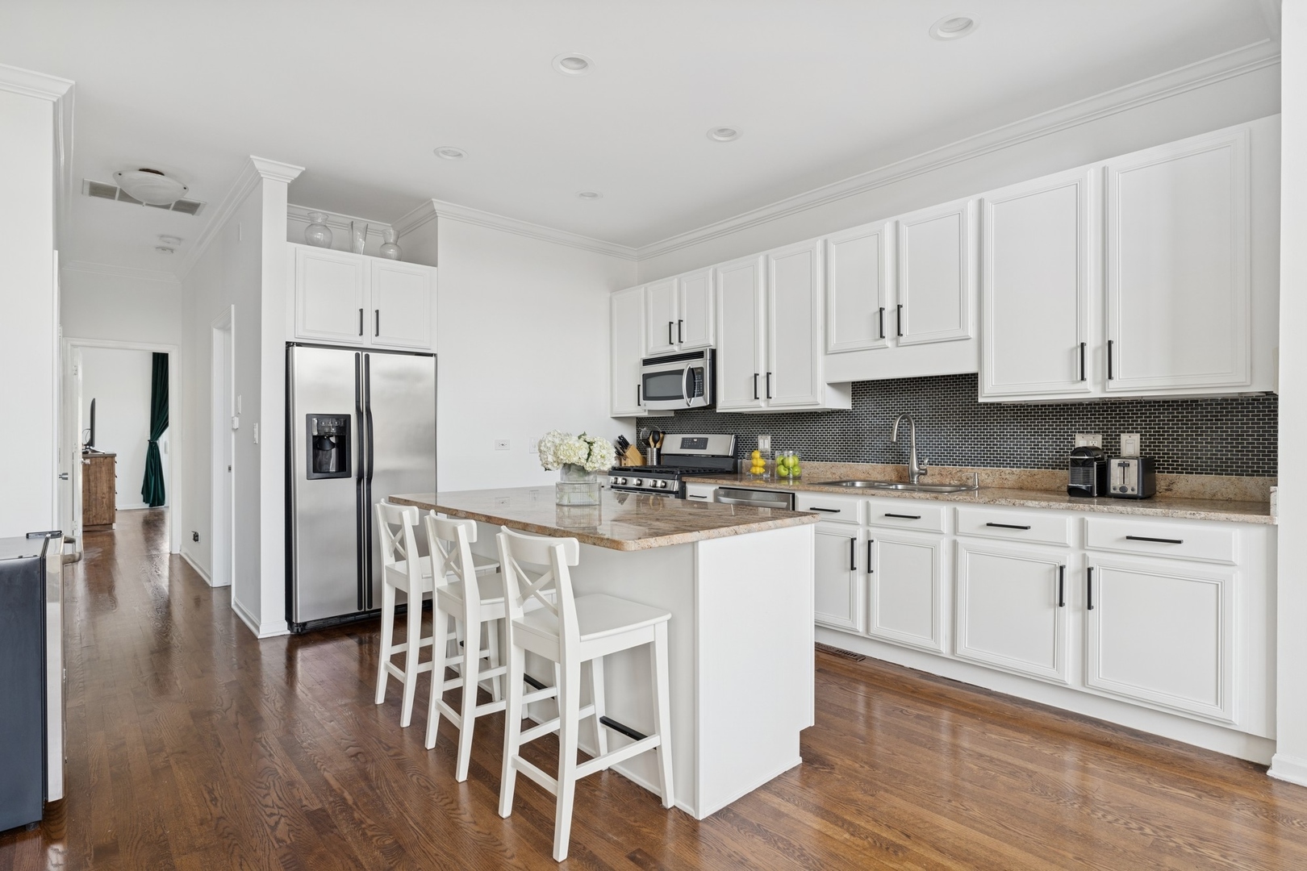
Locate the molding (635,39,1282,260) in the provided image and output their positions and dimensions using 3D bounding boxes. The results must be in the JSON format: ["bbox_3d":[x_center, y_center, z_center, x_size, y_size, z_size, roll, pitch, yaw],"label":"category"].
[{"bbox_3d":[1.218,-1.605,4.258,0.075,0.094,4.180,0,0,-42],"label":"molding"}]

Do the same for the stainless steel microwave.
[{"bbox_3d":[0.276,-0.409,5.059,0.410,0.406,0.757,0,0,-42],"label":"stainless steel microwave"}]

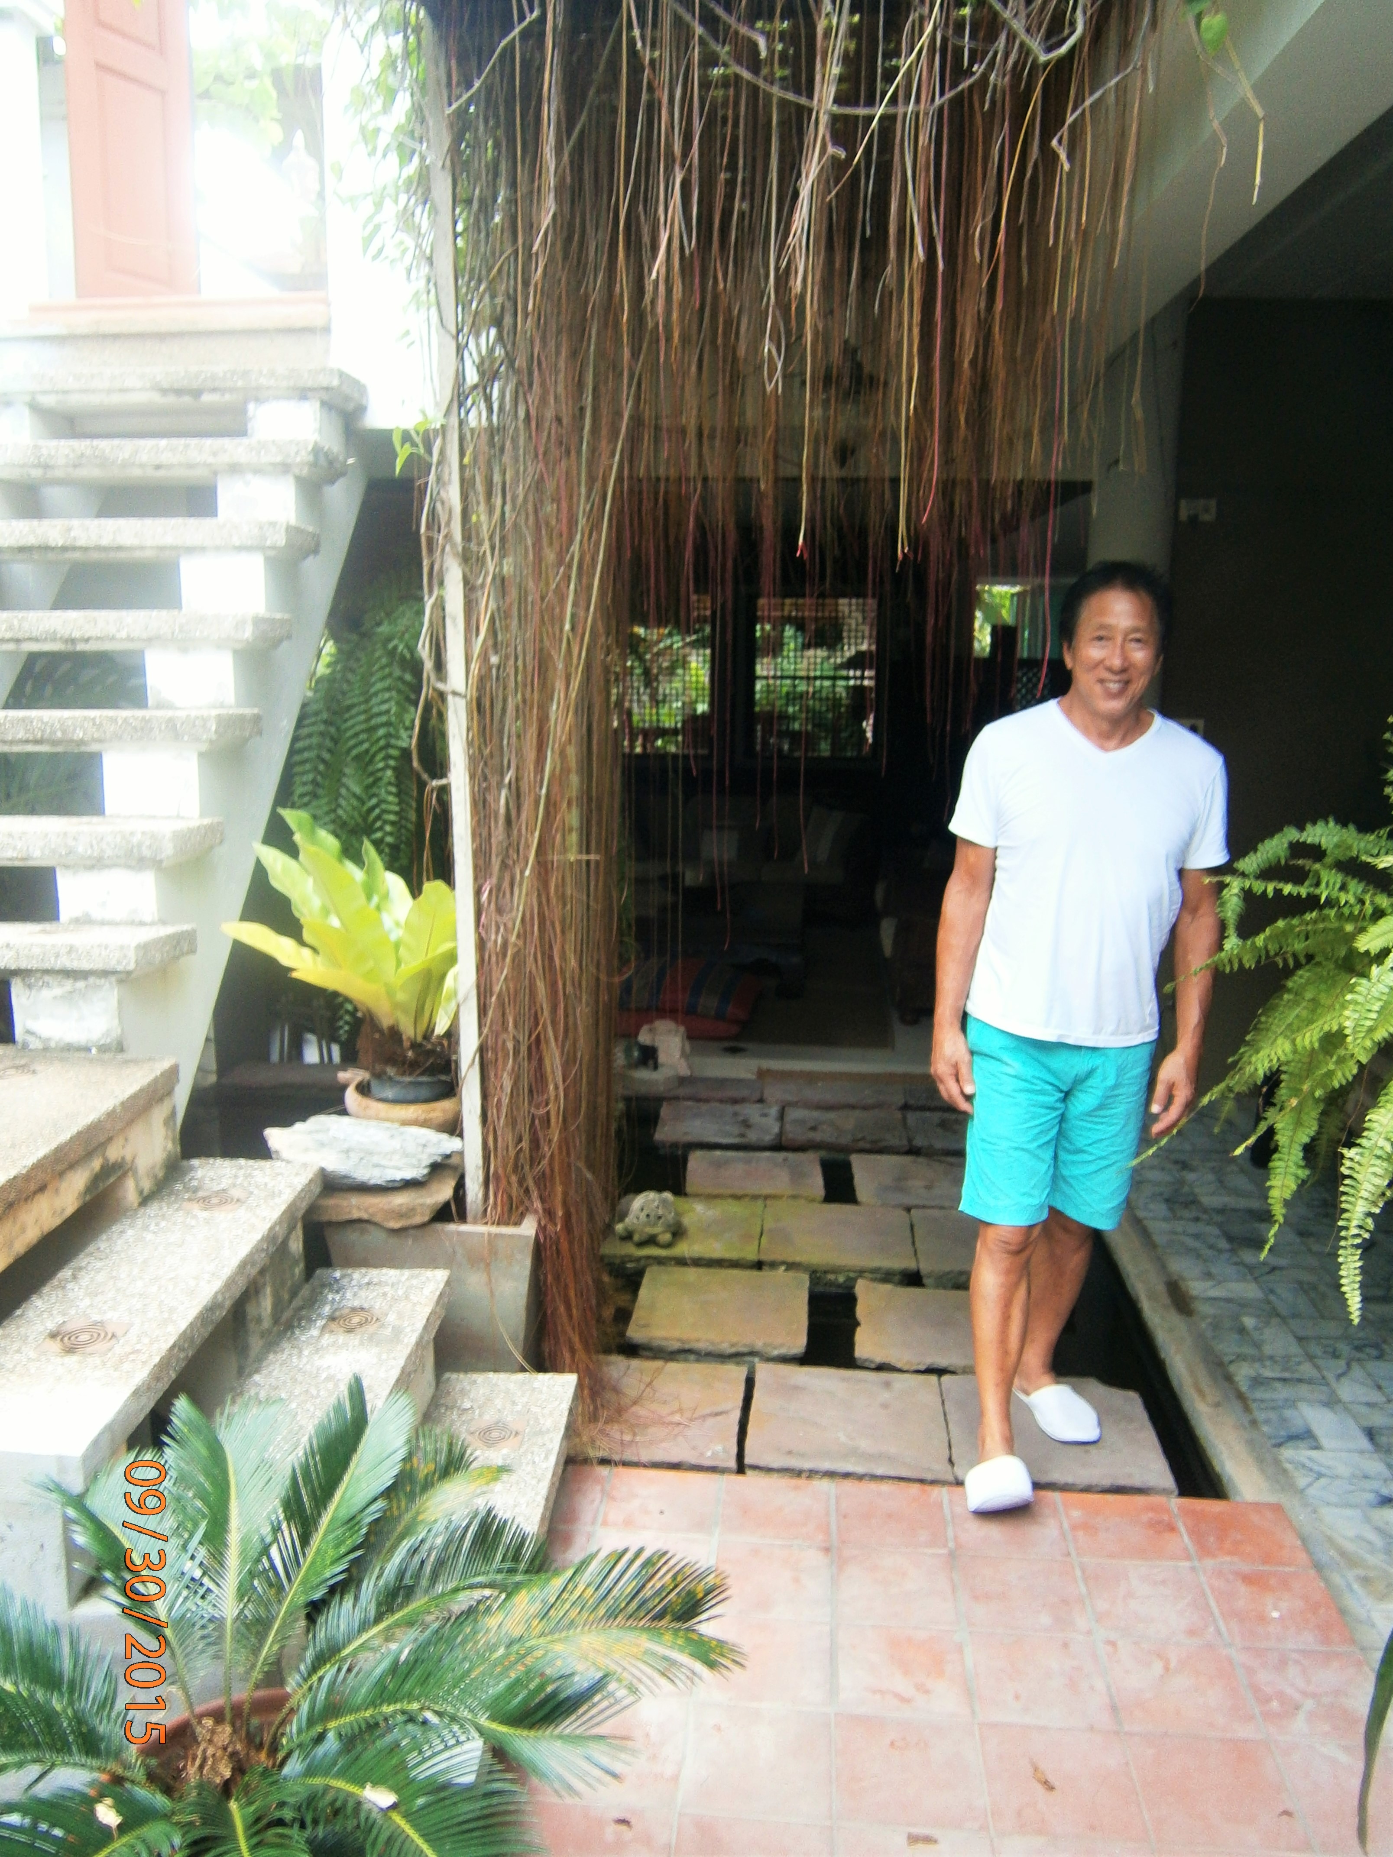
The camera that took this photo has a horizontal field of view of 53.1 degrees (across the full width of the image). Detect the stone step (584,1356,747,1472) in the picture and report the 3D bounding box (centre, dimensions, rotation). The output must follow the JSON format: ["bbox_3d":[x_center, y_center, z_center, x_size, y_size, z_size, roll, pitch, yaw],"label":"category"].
[{"bbox_3d":[-0.099,1.016,2.894,0.390,0.045,0.390,1,11,5],"label":"stone step"}]

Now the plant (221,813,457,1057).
[{"bbox_3d":[-0.837,0.016,3.419,0.620,0.580,0.600,1,11,5],"label":"plant"}]

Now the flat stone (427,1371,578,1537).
[{"bbox_3d":[-0.385,0.991,2.280,0.262,0.062,0.957,0,10,3],"label":"flat stone"}]

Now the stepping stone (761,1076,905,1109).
[{"bbox_3d":[0.499,0.617,5.072,0.510,0.050,0.280,1,10,5],"label":"stepping stone"}]

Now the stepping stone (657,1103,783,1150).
[{"bbox_3d":[0.081,0.680,4.710,0.405,0.045,0.400,1,11,5],"label":"stepping stone"}]

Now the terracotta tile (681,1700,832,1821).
[{"bbox_3d":[0.089,1.170,1.947,0.198,0.020,0.198,1,10,5],"label":"terracotta tile"}]

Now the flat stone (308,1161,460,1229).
[{"bbox_3d":[-0.683,0.571,3.077,0.310,0.065,0.290,1,11,5],"label":"flat stone"}]

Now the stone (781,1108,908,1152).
[{"bbox_3d":[0.497,0.698,4.739,0.397,0.060,0.380,1,10,6],"label":"stone"}]

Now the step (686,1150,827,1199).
[{"bbox_3d":[0.178,0.766,4.241,0.405,0.050,0.390,1,10,5],"label":"step"}]

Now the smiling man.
[{"bbox_3d":[0.716,0.183,2.600,0.550,1.690,0.430,2,11,12],"label":"smiling man"}]

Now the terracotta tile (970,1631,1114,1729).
[{"bbox_3d":[0.526,1.165,2.150,0.200,0.020,0.198,1,11,5],"label":"terracotta tile"}]

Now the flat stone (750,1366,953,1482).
[{"bbox_3d":[0.309,1.017,2.850,0.400,0.050,0.410,1,10,5],"label":"flat stone"}]

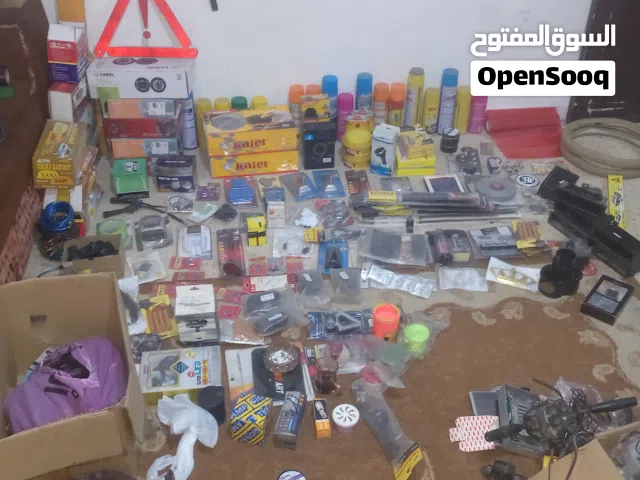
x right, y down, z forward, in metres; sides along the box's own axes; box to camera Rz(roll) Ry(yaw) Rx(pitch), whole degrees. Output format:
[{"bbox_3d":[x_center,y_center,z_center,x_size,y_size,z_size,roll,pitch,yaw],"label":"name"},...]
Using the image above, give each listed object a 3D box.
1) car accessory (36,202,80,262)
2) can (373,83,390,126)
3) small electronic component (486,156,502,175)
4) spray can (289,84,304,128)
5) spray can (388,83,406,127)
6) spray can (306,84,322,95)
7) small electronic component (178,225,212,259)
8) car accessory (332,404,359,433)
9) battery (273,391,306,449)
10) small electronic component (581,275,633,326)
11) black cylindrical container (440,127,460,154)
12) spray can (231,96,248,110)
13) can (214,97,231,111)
[{"bbox_3d":[-0.870,-0.025,2.456,0.132,0.135,0.132,0,35,0],"label":"car accessory"},{"bbox_3d":[0.257,-0.549,3.127,0.065,0.226,0.065,0,35,0],"label":"can"},{"bbox_3d":[0.697,-0.294,2.937,0.043,0.033,0.065,3,35,5],"label":"small electronic component"},{"bbox_3d":[-0.096,-0.521,3.084,0.065,0.235,0.065,0,35,0],"label":"spray can"},{"bbox_3d":[0.323,-0.549,3.126,0.065,0.226,0.065,0,35,0],"label":"spray can"},{"bbox_3d":[-0.023,-0.517,3.068,0.065,0.230,0.065,0,36,0],"label":"spray can"},{"bbox_3d":[-0.424,0.006,2.510,0.111,0.025,0.152,-4,35,-5],"label":"small electronic component"},{"bbox_3d":[0.065,0.449,1.845,0.068,0.030,0.068,0,35,0],"label":"car accessory"},{"bbox_3d":[-0.072,0.452,1.852,0.051,0.055,0.137,5,35,7],"label":"battery"},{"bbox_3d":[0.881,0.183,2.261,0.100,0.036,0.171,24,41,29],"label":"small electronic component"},{"bbox_3d":[0.536,-0.408,3.040,0.068,0.080,0.068,0,34,0],"label":"black cylindrical container"},{"bbox_3d":[-0.326,-0.484,3.044,0.065,0.205,0.065,0,35,0],"label":"spray can"},{"bbox_3d":[-0.398,-0.495,3.070,0.065,0.196,0.065,0,35,0],"label":"can"}]

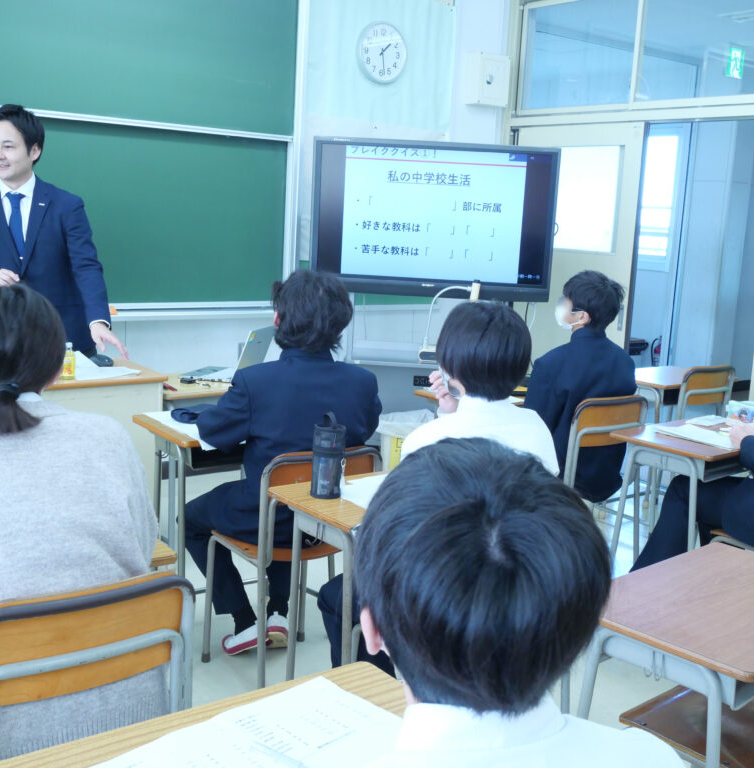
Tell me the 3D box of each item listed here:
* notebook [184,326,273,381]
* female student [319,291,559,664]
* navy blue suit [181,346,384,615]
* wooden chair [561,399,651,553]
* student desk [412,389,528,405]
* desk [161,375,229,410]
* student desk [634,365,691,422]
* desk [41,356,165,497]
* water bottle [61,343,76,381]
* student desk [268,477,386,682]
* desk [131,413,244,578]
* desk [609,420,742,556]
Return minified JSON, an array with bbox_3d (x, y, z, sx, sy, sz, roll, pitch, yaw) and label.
[{"bbox_3d":[-0.637,-0.136,4.077,0.313,0.233,0.328,5,10,11],"label":"notebook"},{"bbox_3d":[0.140,0.401,2.321,0.500,1.245,0.620,-4,12,-36],"label":"female student"},{"bbox_3d":[-0.309,0.322,2.858,0.520,0.920,0.580,-4,12,-33],"label":"navy blue suit"},{"bbox_3d":[0.769,0.409,3.918,0.400,0.770,0.460,-4,11,-33],"label":"wooden chair"},{"bbox_3d":[0.496,0.389,4.068,0.600,0.700,0.400,-5,13,-36],"label":"student desk"},{"bbox_3d":[-0.761,0.345,4.041,0.630,0.710,0.440,-6,13,-44],"label":"desk"},{"bbox_3d":[1.429,0.305,4.796,0.600,0.700,0.400,-5,13,-38],"label":"student desk"},{"bbox_3d":[-1.310,0.348,3.576,0.900,0.775,0.475,-5,13,-38],"label":"desk"},{"bbox_3d":[-1.125,-0.086,3.463,0.050,0.136,0.050,-5,13,-38],"label":"water bottle"},{"bbox_3d":[0.053,0.634,2.584,0.600,0.700,0.400,-4,12,-34],"label":"student desk"},{"bbox_3d":[-0.495,0.477,3.324,0.600,0.710,0.405,-5,12,-37],"label":"desk"},{"bbox_3d":[1.166,0.532,3.497,0.600,0.700,0.405,-5,12,-41],"label":"desk"}]

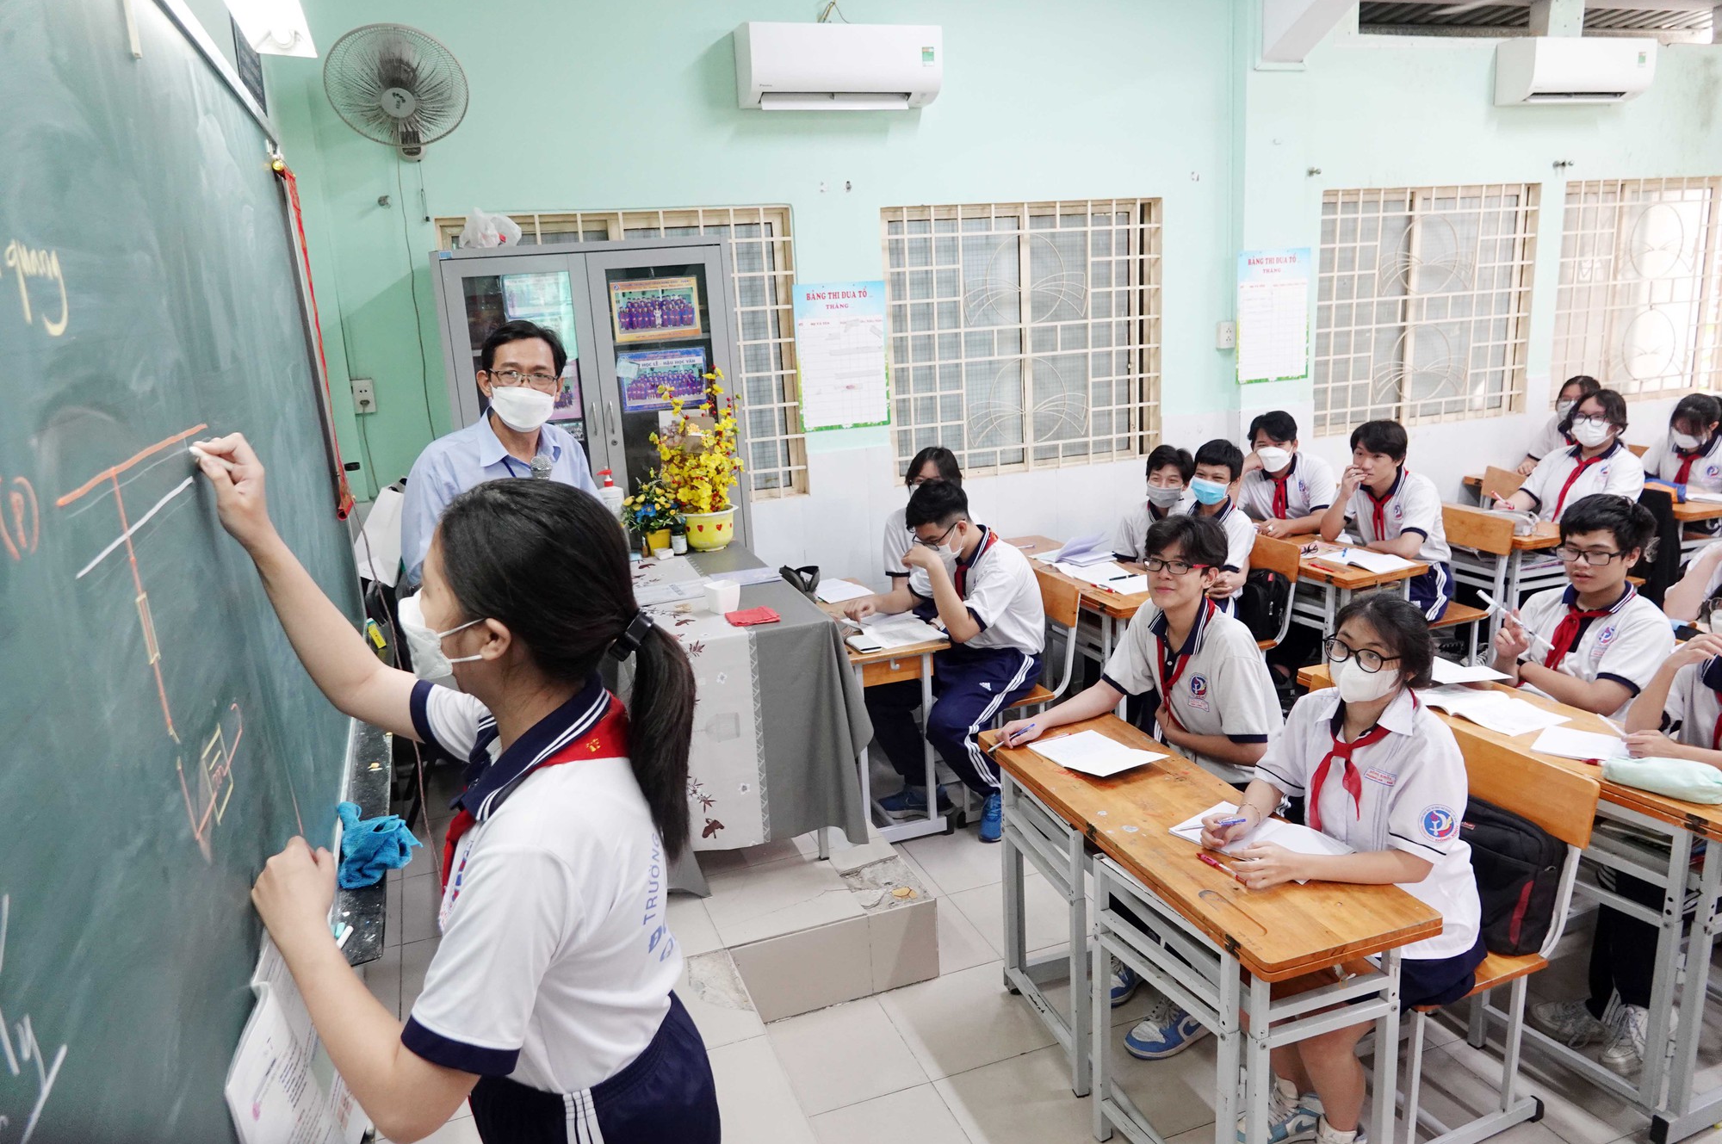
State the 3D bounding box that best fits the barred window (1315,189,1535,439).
[{"bbox_3d":[2.961,-1.381,6.022,1.400,1.210,0.110,-8,15,-18],"label":"barred window"}]

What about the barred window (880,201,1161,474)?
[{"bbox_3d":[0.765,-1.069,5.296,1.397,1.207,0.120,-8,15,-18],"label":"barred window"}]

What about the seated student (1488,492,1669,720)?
[{"bbox_3d":[1.950,0.412,3.303,0.680,1.260,0.480,-12,16,-30],"label":"seated student"}]

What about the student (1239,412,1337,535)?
[{"bbox_3d":[2.006,-0.118,5.391,0.720,1.270,0.520,-12,17,-32],"label":"student"}]

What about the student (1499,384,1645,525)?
[{"bbox_3d":[3.301,-0.188,5.326,0.720,1.290,0.530,-11,16,-29],"label":"student"}]

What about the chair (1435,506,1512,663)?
[{"bbox_3d":[2.511,0.167,5.038,0.460,0.830,0.390,-8,15,-18],"label":"chair"}]

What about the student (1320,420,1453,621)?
[{"bbox_3d":[2.222,-0.011,4.906,0.740,1.270,0.520,-10,15,-26],"label":"student"}]

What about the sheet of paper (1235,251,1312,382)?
[{"bbox_3d":[2.006,-1.241,5.565,0.425,0.625,0.010,-8,15,-18],"label":"sheet of paper"}]

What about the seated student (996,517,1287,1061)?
[{"bbox_3d":[0.773,0.521,3.000,0.750,1.320,0.580,-12,16,-31],"label":"seated student"}]

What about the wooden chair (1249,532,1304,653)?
[{"bbox_3d":[1.492,0.293,4.769,0.460,0.830,0.390,-8,15,-18],"label":"wooden chair"}]

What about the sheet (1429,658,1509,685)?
[{"bbox_3d":[1.741,0.283,3.378,0.210,0.030,0.270,-8,15,-18],"label":"sheet"}]

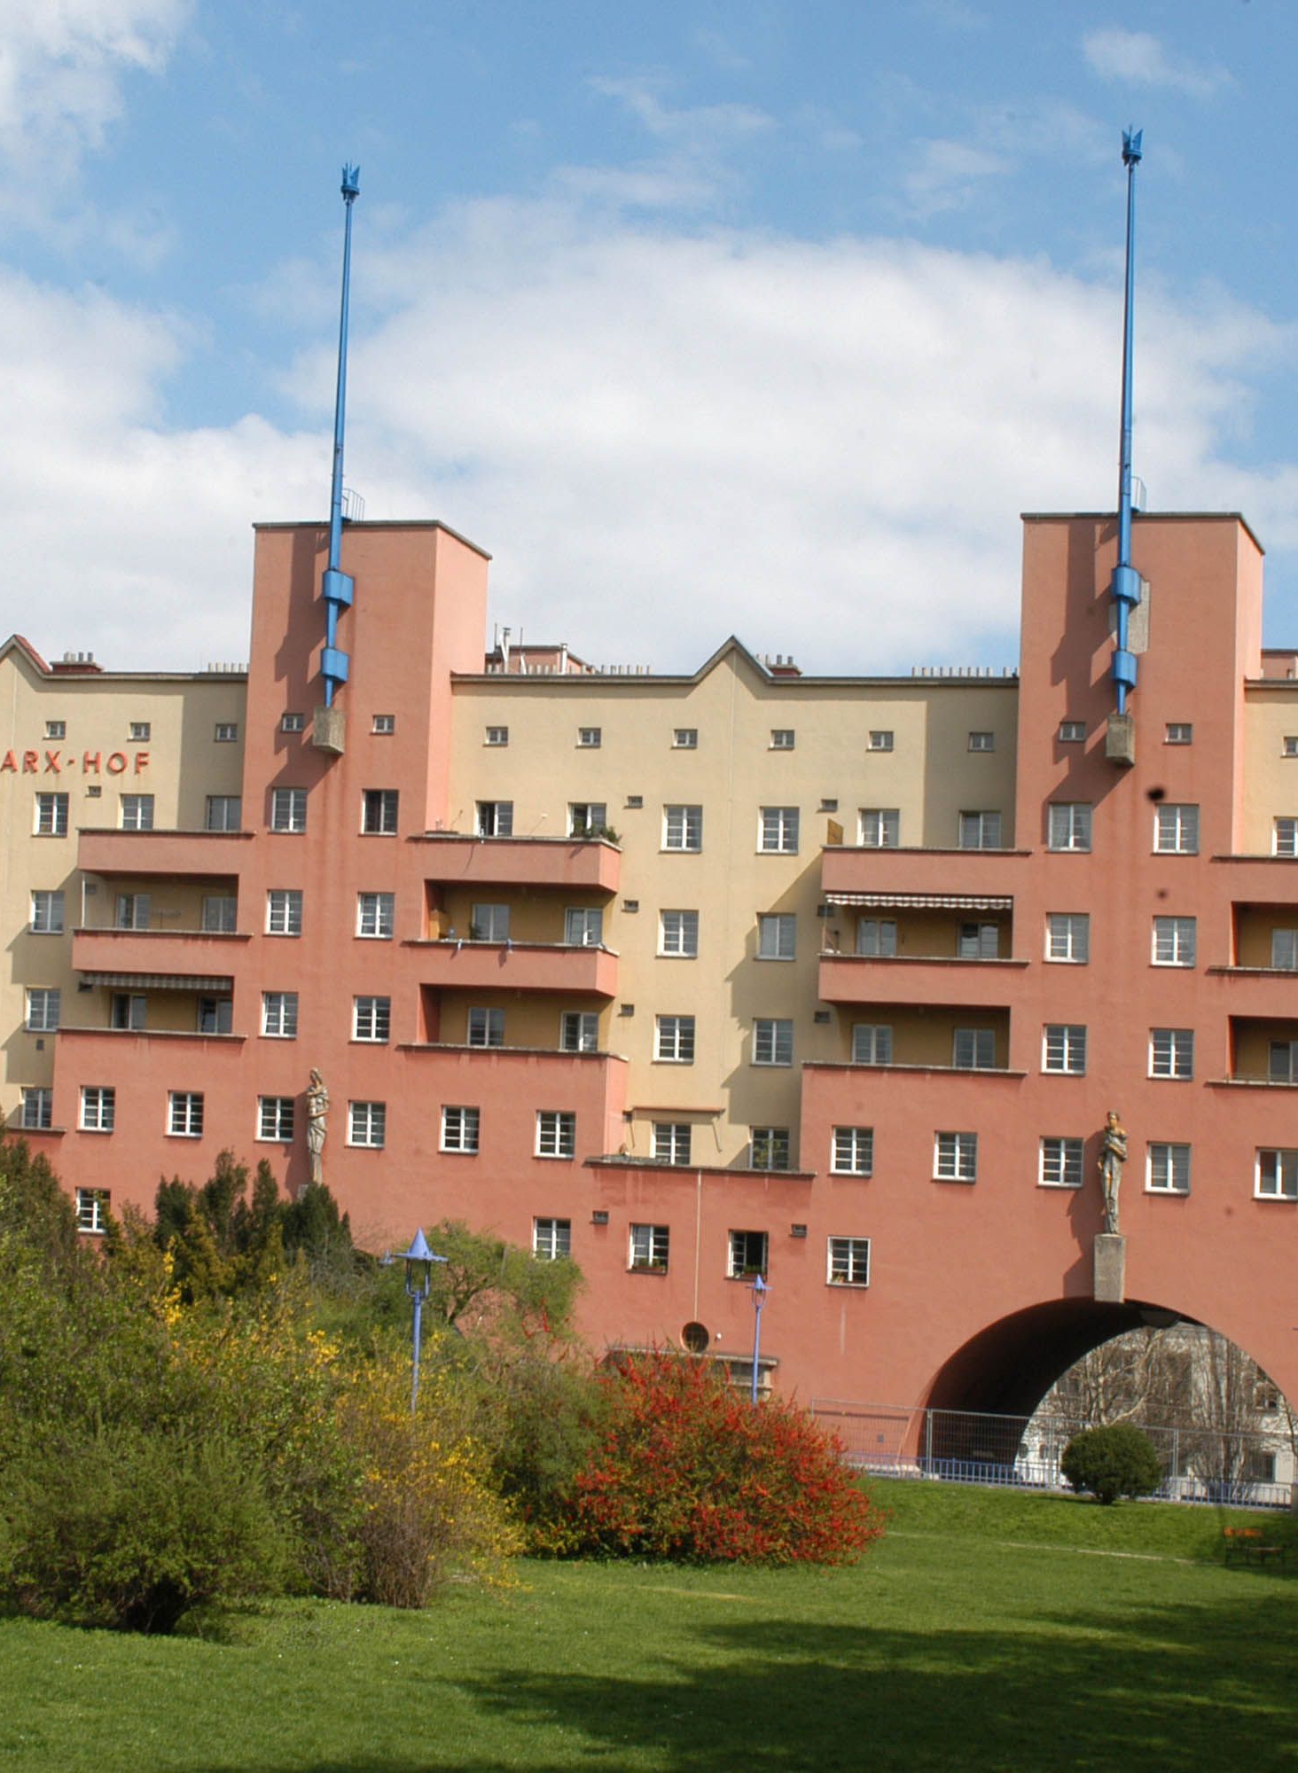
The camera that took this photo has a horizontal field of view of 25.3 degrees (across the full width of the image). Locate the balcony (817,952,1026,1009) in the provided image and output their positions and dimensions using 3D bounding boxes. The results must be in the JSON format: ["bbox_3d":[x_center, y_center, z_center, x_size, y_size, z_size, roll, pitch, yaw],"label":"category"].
[{"bbox_3d":[7.903,2.709,82.506,5.960,1.400,1.400,1,-5,17],"label":"balcony"}]

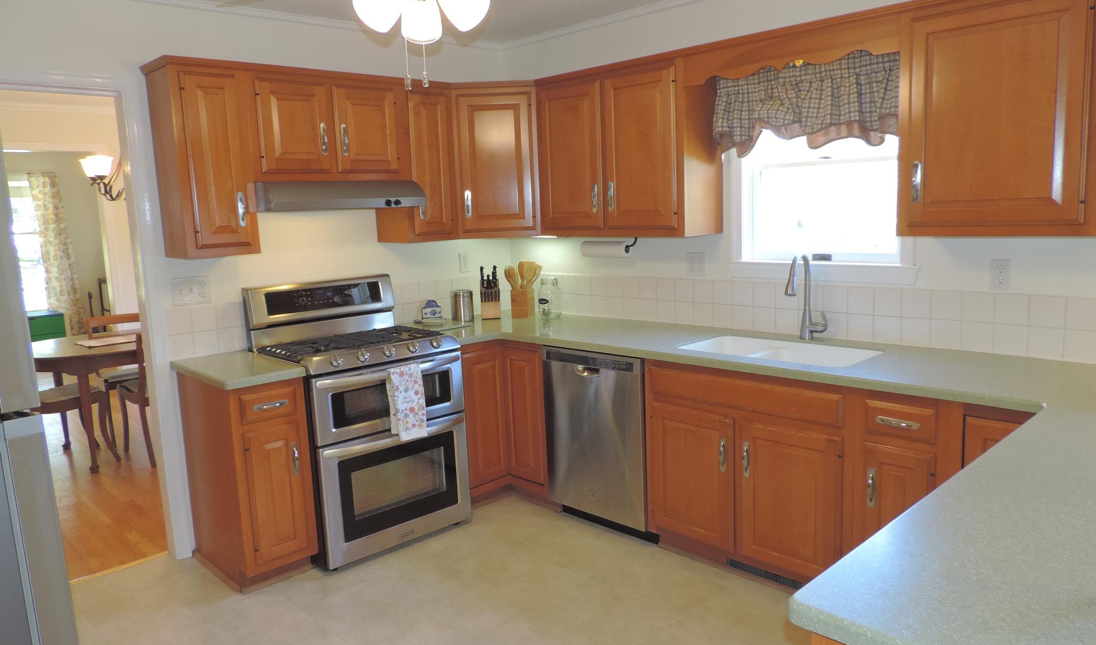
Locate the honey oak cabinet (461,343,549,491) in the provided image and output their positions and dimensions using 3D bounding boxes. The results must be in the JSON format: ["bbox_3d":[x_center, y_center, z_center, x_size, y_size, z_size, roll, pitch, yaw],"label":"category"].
[{"bbox_3d":[-0.216,0.412,4.079,0.920,0.761,0.920,-10,12,-44],"label":"honey oak cabinet"}]

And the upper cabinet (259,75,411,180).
[{"bbox_3d":[-1.091,-0.896,3.587,0.762,0.460,0.317,-10,12,-43],"label":"upper cabinet"}]

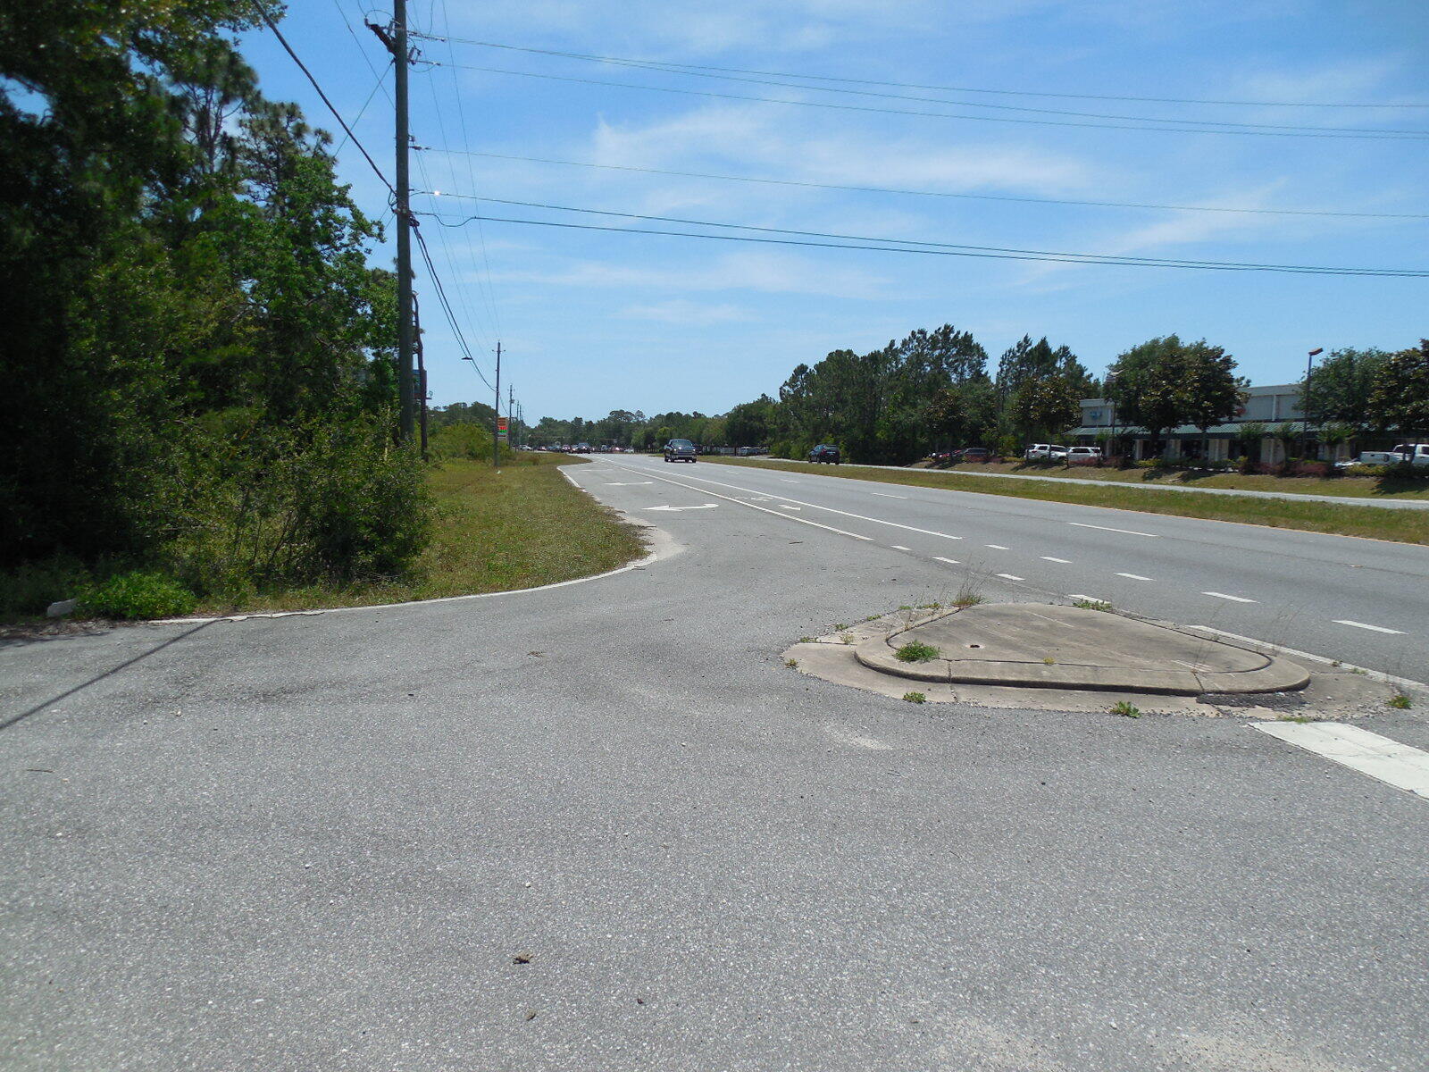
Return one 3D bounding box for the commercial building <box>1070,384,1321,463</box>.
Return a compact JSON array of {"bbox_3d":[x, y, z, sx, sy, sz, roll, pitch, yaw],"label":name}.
[{"bbox_3d":[56.248,-11.142,107.852,20.000,7.200,44.000,0,5,-11],"label":"commercial building"}]

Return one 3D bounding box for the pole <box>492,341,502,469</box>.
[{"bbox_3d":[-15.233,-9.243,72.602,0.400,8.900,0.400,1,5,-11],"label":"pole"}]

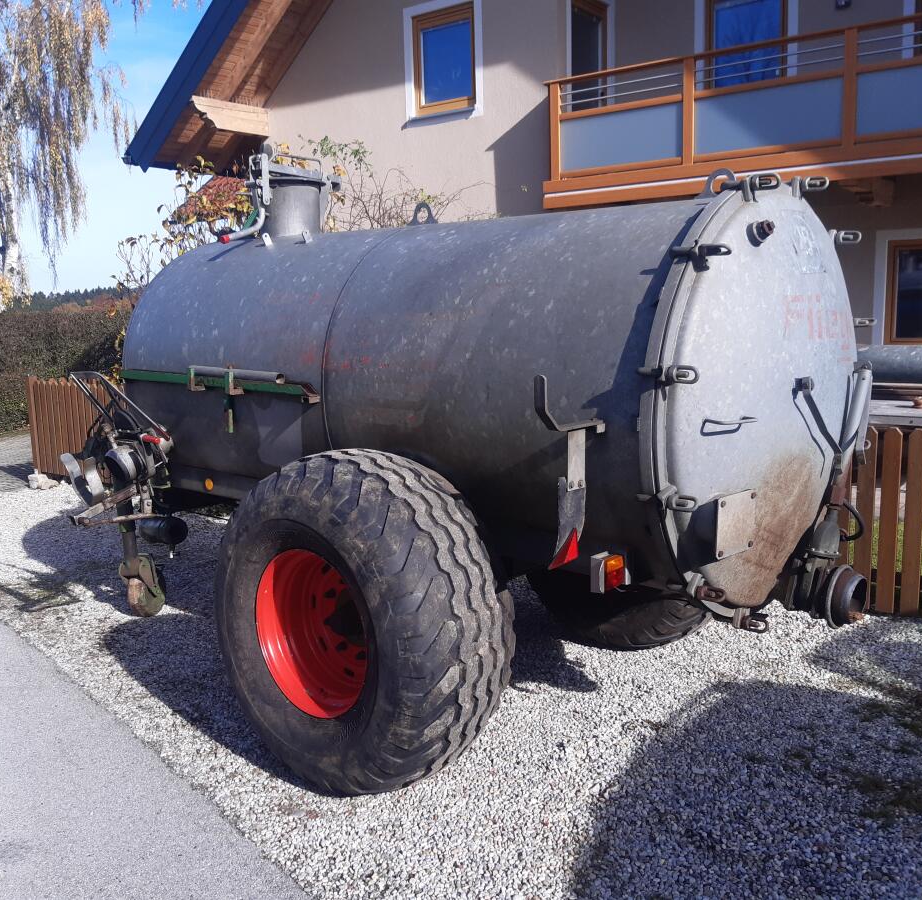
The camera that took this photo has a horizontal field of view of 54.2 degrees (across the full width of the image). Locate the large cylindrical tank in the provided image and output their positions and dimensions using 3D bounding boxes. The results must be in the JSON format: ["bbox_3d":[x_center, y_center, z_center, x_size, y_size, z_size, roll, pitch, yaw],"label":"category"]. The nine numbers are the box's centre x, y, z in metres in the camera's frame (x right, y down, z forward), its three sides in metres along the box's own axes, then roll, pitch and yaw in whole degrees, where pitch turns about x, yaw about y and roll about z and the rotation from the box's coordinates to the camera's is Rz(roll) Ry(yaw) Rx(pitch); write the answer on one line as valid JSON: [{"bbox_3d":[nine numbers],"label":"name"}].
[{"bbox_3d":[-0.098,-0.319,4.047,3.476,1.437,1.437,8,13,42],"label":"large cylindrical tank"}]

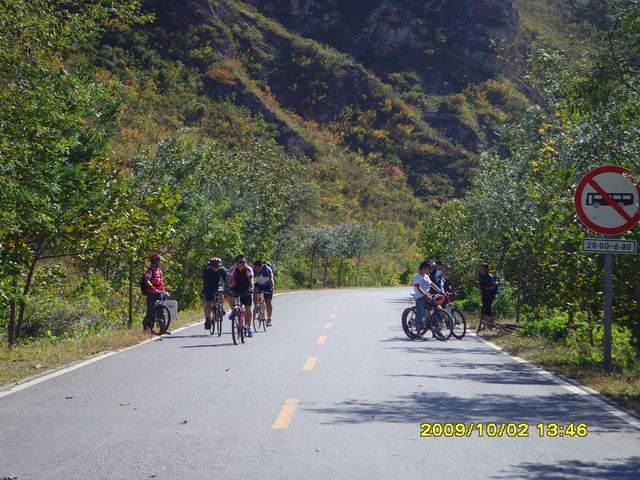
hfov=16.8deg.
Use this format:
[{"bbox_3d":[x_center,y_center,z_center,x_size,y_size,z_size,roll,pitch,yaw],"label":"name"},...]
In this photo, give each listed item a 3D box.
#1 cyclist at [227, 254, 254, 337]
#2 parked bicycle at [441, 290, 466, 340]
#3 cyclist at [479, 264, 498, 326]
[{"bbox_3d":[-1.494,1.064,40.900,0.580,1.569,0.780,0,-1,6],"label":"cyclist"},{"bbox_3d":[2.664,1.557,45.200,0.580,1.003,1.680,1,-1,-41],"label":"parked bicycle"},{"bbox_3d":[4.284,1.386,55.000,0.420,1.602,0.500,0,-1,-30],"label":"cyclist"}]

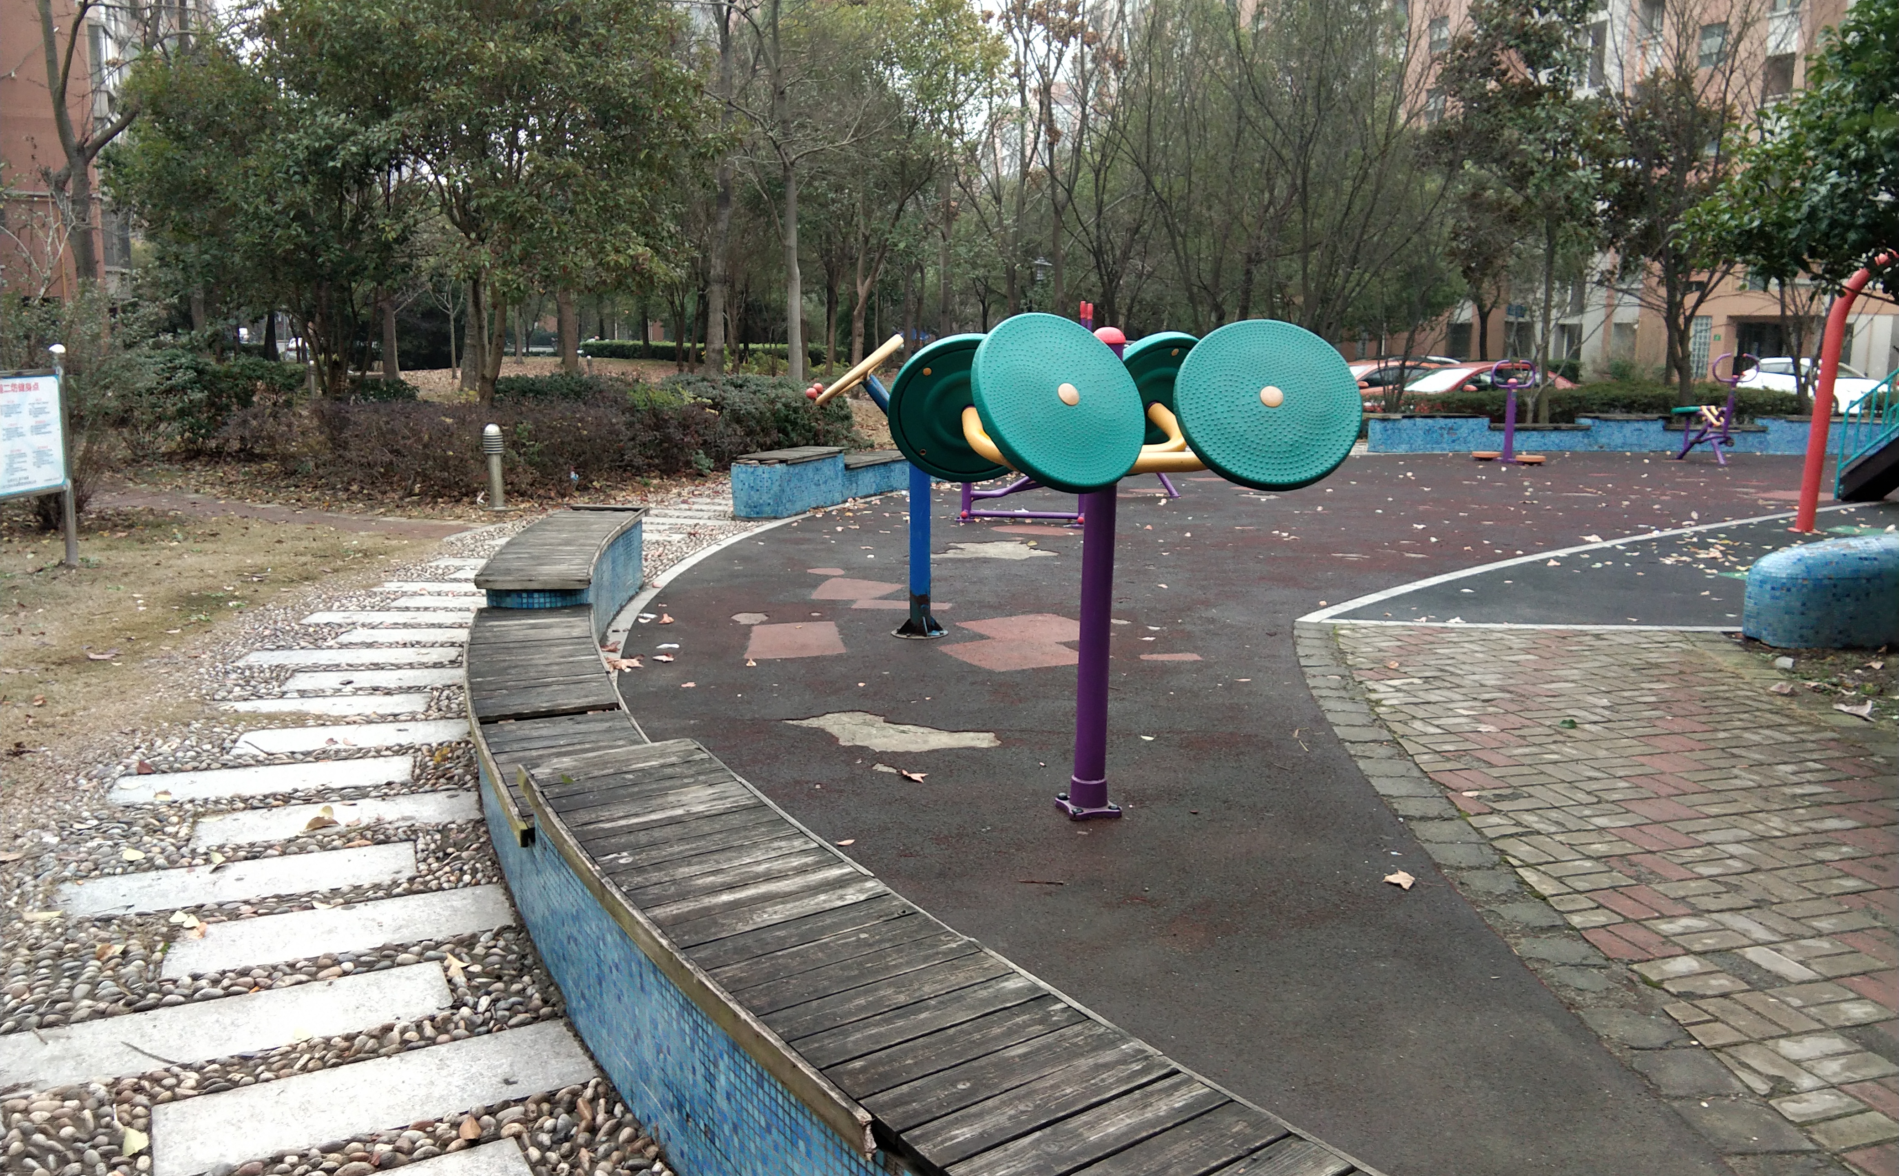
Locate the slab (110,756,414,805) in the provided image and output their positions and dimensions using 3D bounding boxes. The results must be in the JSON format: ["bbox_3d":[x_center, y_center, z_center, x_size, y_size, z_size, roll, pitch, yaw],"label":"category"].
[{"bbox_3d":[-2.201,0.649,5.488,0.894,0.060,0.298,-3,10,-22],"label":"slab"}]

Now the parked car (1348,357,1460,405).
[{"bbox_3d":[8.206,-3.845,34.319,4.450,1.460,1.760,-3,10,-24],"label":"parked car"}]

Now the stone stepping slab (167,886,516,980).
[{"bbox_3d":[-1.501,0.875,4.237,0.793,0.060,0.307,-4,11,-27],"label":"stone stepping slab"}]

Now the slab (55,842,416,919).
[{"bbox_3d":[-1.941,0.824,4.690,0.910,0.050,0.302,-4,10,-26],"label":"slab"}]

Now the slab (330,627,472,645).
[{"bbox_3d":[-2.501,0.256,8.227,0.800,0.050,0.323,0,9,-6],"label":"slab"}]

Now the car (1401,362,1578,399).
[{"bbox_3d":[10.900,-4.030,35.700,4.500,1.460,1.780,-3,10,-21],"label":"car"}]

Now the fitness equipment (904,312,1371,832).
[{"bbox_3d":[0.438,-0.059,5.022,1.100,1.480,1.150,-1,10,-14],"label":"fitness equipment"}]

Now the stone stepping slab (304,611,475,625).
[{"bbox_3d":[-2.796,0.176,8.702,0.920,0.050,0.323,0,9,-6],"label":"stone stepping slab"}]

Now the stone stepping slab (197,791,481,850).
[{"bbox_3d":[-1.825,0.720,5.115,0.802,0.060,0.281,-3,10,-24],"label":"stone stepping slab"}]

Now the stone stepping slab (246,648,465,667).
[{"bbox_3d":[-2.694,0.336,7.706,0.930,0.050,0.315,-1,9,-9],"label":"stone stepping slab"}]

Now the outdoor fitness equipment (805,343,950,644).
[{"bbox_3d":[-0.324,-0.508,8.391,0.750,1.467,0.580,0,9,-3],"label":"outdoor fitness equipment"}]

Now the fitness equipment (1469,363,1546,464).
[{"bbox_3d":[6.087,-1.943,18.509,0.870,1.120,0.400,7,11,30],"label":"fitness equipment"}]

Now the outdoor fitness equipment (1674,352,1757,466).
[{"bbox_3d":[8.311,-1.975,18.399,0.520,1.240,0.980,-7,12,-40],"label":"outdoor fitness equipment"}]

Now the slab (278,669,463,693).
[{"bbox_3d":[-2.274,0.399,6.951,0.800,0.060,0.300,-1,10,-11],"label":"slab"}]

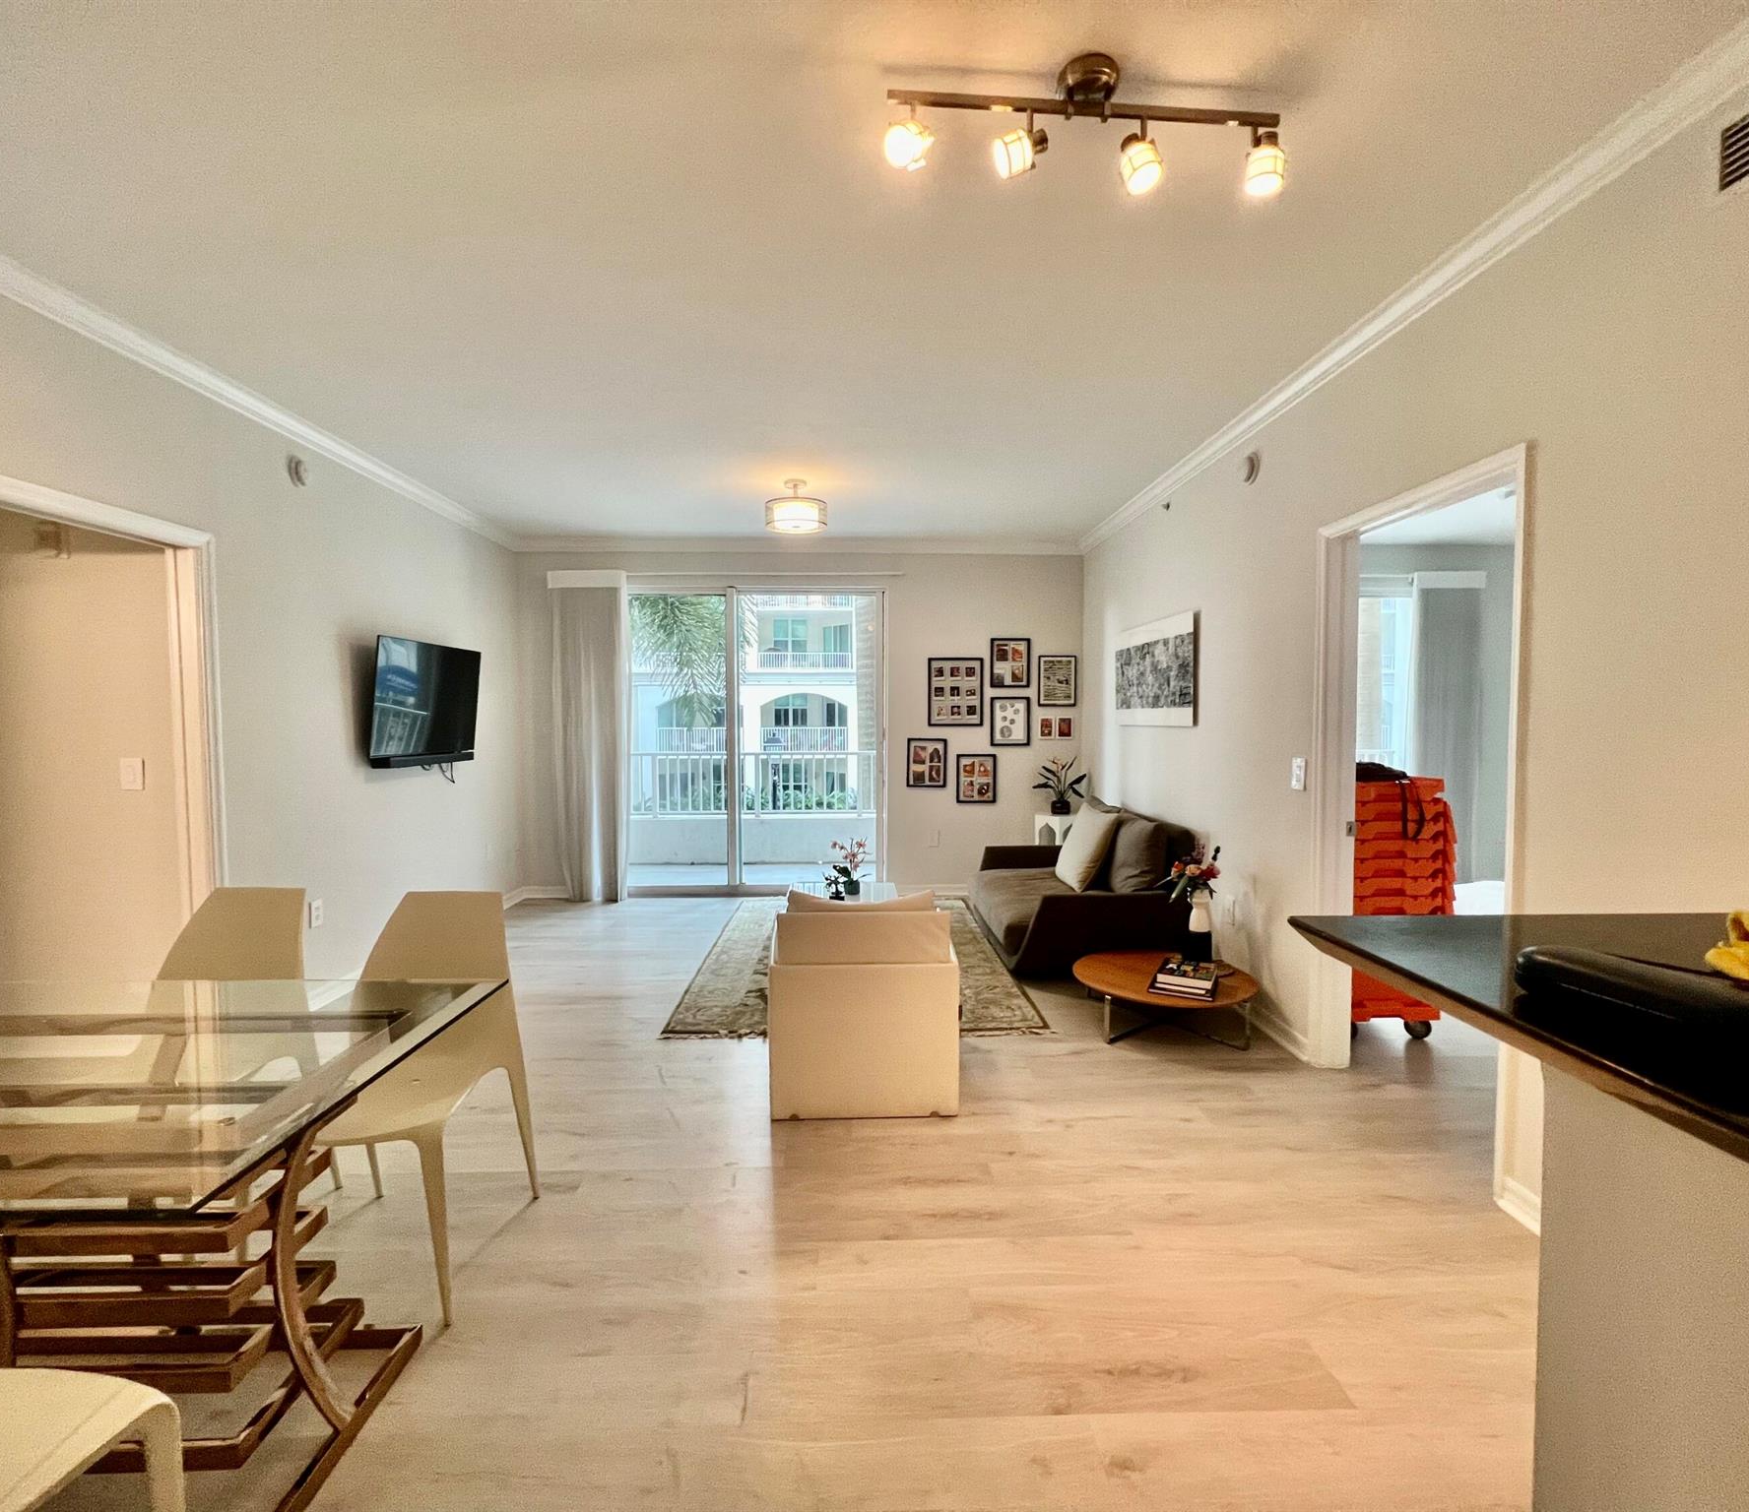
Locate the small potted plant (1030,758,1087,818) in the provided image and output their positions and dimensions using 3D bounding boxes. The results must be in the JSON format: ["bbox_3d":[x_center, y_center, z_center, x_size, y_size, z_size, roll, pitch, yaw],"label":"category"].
[{"bbox_3d":[1.421,0.233,5.813,0.424,0.450,0.343,0,2,-2],"label":"small potted plant"}]

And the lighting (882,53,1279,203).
[{"bbox_3d":[0.459,-1.349,1.635,0.879,0.237,0.172,0,2,-5],"label":"lighting"}]

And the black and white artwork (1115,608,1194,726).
[{"bbox_3d":[1.661,-0.488,4.540,0.035,0.596,1.187,0,3,-2],"label":"black and white artwork"}]

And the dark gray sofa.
[{"bbox_3d":[1.185,0.755,4.862,0.938,0.807,1.573,0,3,-2],"label":"dark gray sofa"}]

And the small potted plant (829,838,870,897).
[{"bbox_3d":[-0.152,0.716,4.880,0.263,0.379,0.202,0,2,-2],"label":"small potted plant"}]

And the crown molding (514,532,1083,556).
[{"bbox_3d":[-0.540,-1.606,5.788,4.368,0.100,0.090,0,3,-2],"label":"crown molding"}]

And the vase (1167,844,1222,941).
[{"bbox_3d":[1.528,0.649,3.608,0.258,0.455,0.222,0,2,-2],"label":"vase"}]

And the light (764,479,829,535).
[{"bbox_3d":[-0.450,-1.435,4.355,0.355,0.250,0.355,0,3,-2],"label":"light"}]

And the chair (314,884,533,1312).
[{"bbox_3d":[-1.206,0.851,1.960,0.476,0.876,0.538,0,3,-2],"label":"chair"}]

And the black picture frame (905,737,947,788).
[{"bbox_3d":[0.416,0.058,5.925,0.315,0.386,0.022,0,3,-2],"label":"black picture frame"}]

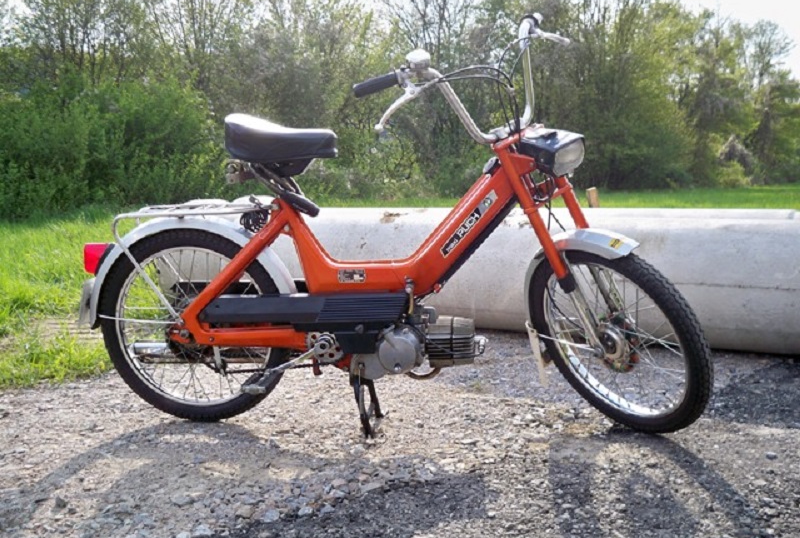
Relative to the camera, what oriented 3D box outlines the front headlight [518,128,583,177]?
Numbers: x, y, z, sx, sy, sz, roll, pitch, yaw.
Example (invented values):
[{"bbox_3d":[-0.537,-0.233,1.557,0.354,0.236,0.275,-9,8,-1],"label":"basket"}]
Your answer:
[{"bbox_3d":[0.360,-0.282,1.898,0.105,0.100,0.130,-31,34,-27],"label":"front headlight"}]

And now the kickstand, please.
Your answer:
[{"bbox_3d":[-0.085,0.345,2.189,0.075,0.175,0.175,0,11,7],"label":"kickstand"}]

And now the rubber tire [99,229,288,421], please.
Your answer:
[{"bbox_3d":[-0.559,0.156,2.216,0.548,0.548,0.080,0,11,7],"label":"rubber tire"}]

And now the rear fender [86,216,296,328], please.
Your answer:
[{"bbox_3d":[-0.566,0.014,2.188,0.600,0.320,0.078,0,11,7],"label":"rear fender"}]

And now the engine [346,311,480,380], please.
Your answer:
[{"bbox_3d":[0.043,0.193,2.143,0.345,0.185,0.180,0,11,7],"label":"engine"}]

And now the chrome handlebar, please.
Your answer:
[{"bbox_3d":[0.195,-0.463,1.994,0.630,0.260,0.190,-31,34,-27],"label":"chrome handlebar"}]

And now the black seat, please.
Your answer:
[{"bbox_3d":[-0.304,-0.322,2.087,0.285,0.165,0.210,0,11,7],"label":"black seat"}]

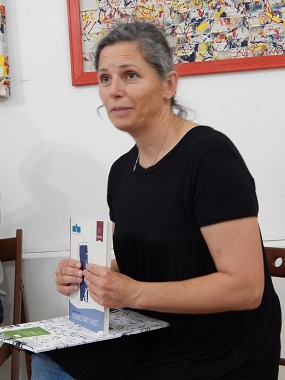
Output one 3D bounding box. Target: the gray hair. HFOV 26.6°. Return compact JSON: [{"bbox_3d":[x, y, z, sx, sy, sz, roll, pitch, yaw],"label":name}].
[{"bbox_3d":[-0.003,-0.265,1.290,0.175,0.200,0.215,-1,2,33],"label":"gray hair"}]

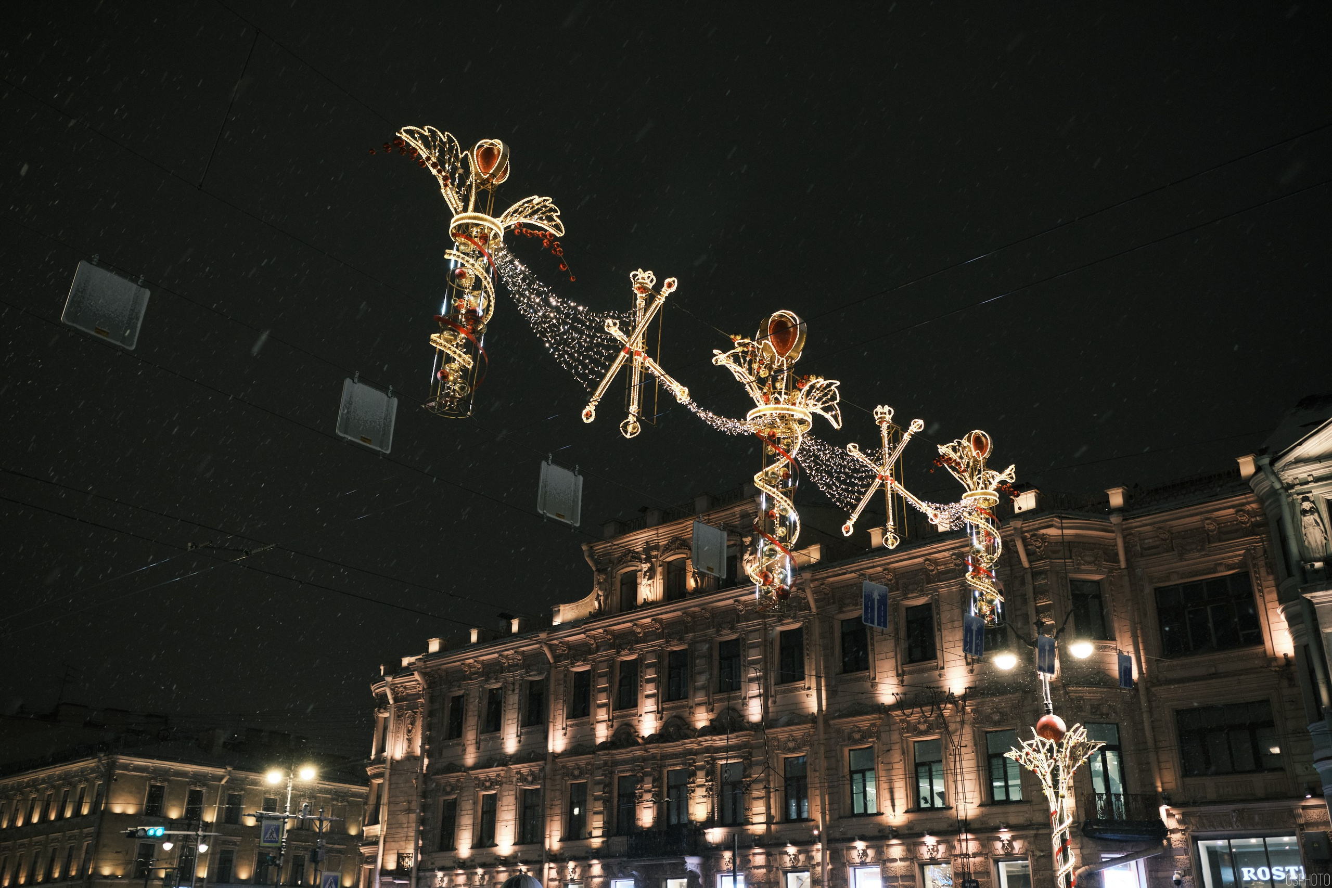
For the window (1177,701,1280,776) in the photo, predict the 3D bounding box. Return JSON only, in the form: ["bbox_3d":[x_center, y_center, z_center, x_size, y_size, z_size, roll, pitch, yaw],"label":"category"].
[{"bbox_3d":[14.896,7.832,34.401,2.510,1.706,0.180,-18,-29,38],"label":"window"}]

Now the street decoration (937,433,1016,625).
[{"bbox_3d":[6.341,1.628,25.869,1.000,4.058,3.118,-19,-29,39],"label":"street decoration"}]

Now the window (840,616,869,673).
[{"bbox_3d":[6.362,6.735,43.394,1.027,1.834,0.200,-18,-29,38],"label":"window"}]

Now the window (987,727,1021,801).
[{"bbox_3d":[10.107,9.607,38.617,1.027,2.062,0.200,-18,-29,38],"label":"window"}]

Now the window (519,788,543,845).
[{"bbox_3d":[-5.294,14.569,50.678,1.104,2.079,0.180,-18,-29,38],"label":"window"}]

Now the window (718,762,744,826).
[{"bbox_3d":[2.282,12.081,44.731,1.027,2.062,0.200,-18,-29,38],"label":"window"}]

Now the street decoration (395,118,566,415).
[{"bbox_3d":[-2.404,-2.211,16.424,1.000,3.990,2.817,-19,-29,39],"label":"street decoration"}]

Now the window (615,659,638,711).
[{"bbox_3d":[-1.506,9.172,49.336,1.101,1.841,0.180,-18,-29,38],"label":"window"}]

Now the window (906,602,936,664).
[{"bbox_3d":[8.085,5.947,40.814,1.050,1.841,0.200,-19,-29,39],"label":"window"}]

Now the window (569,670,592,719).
[{"bbox_3d":[-3.346,9.941,51.345,1.027,1.834,0.200,-18,-29,38],"label":"window"}]

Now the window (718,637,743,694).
[{"bbox_3d":[2.320,7.938,46.416,1.027,1.834,0.200,-18,-29,38],"label":"window"}]

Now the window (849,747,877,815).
[{"bbox_3d":[6.216,10.619,40.717,1.000,2.046,0.200,-19,-29,39],"label":"window"}]

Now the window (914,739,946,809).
[{"bbox_3d":[8.207,10.242,40.170,1.027,2.062,0.200,-18,-29,38],"label":"window"}]

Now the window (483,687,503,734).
[{"bbox_3d":[-7.193,11.084,53.915,1.079,1.822,0.180,-18,-29,38],"label":"window"}]

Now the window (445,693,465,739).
[{"bbox_3d":[-9.066,11.797,56.045,1.027,1.834,0.200,-18,-29,38],"label":"window"}]

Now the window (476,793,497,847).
[{"bbox_3d":[-7.110,15.111,51.992,1.000,2.036,0.200,-19,-29,39],"label":"window"}]

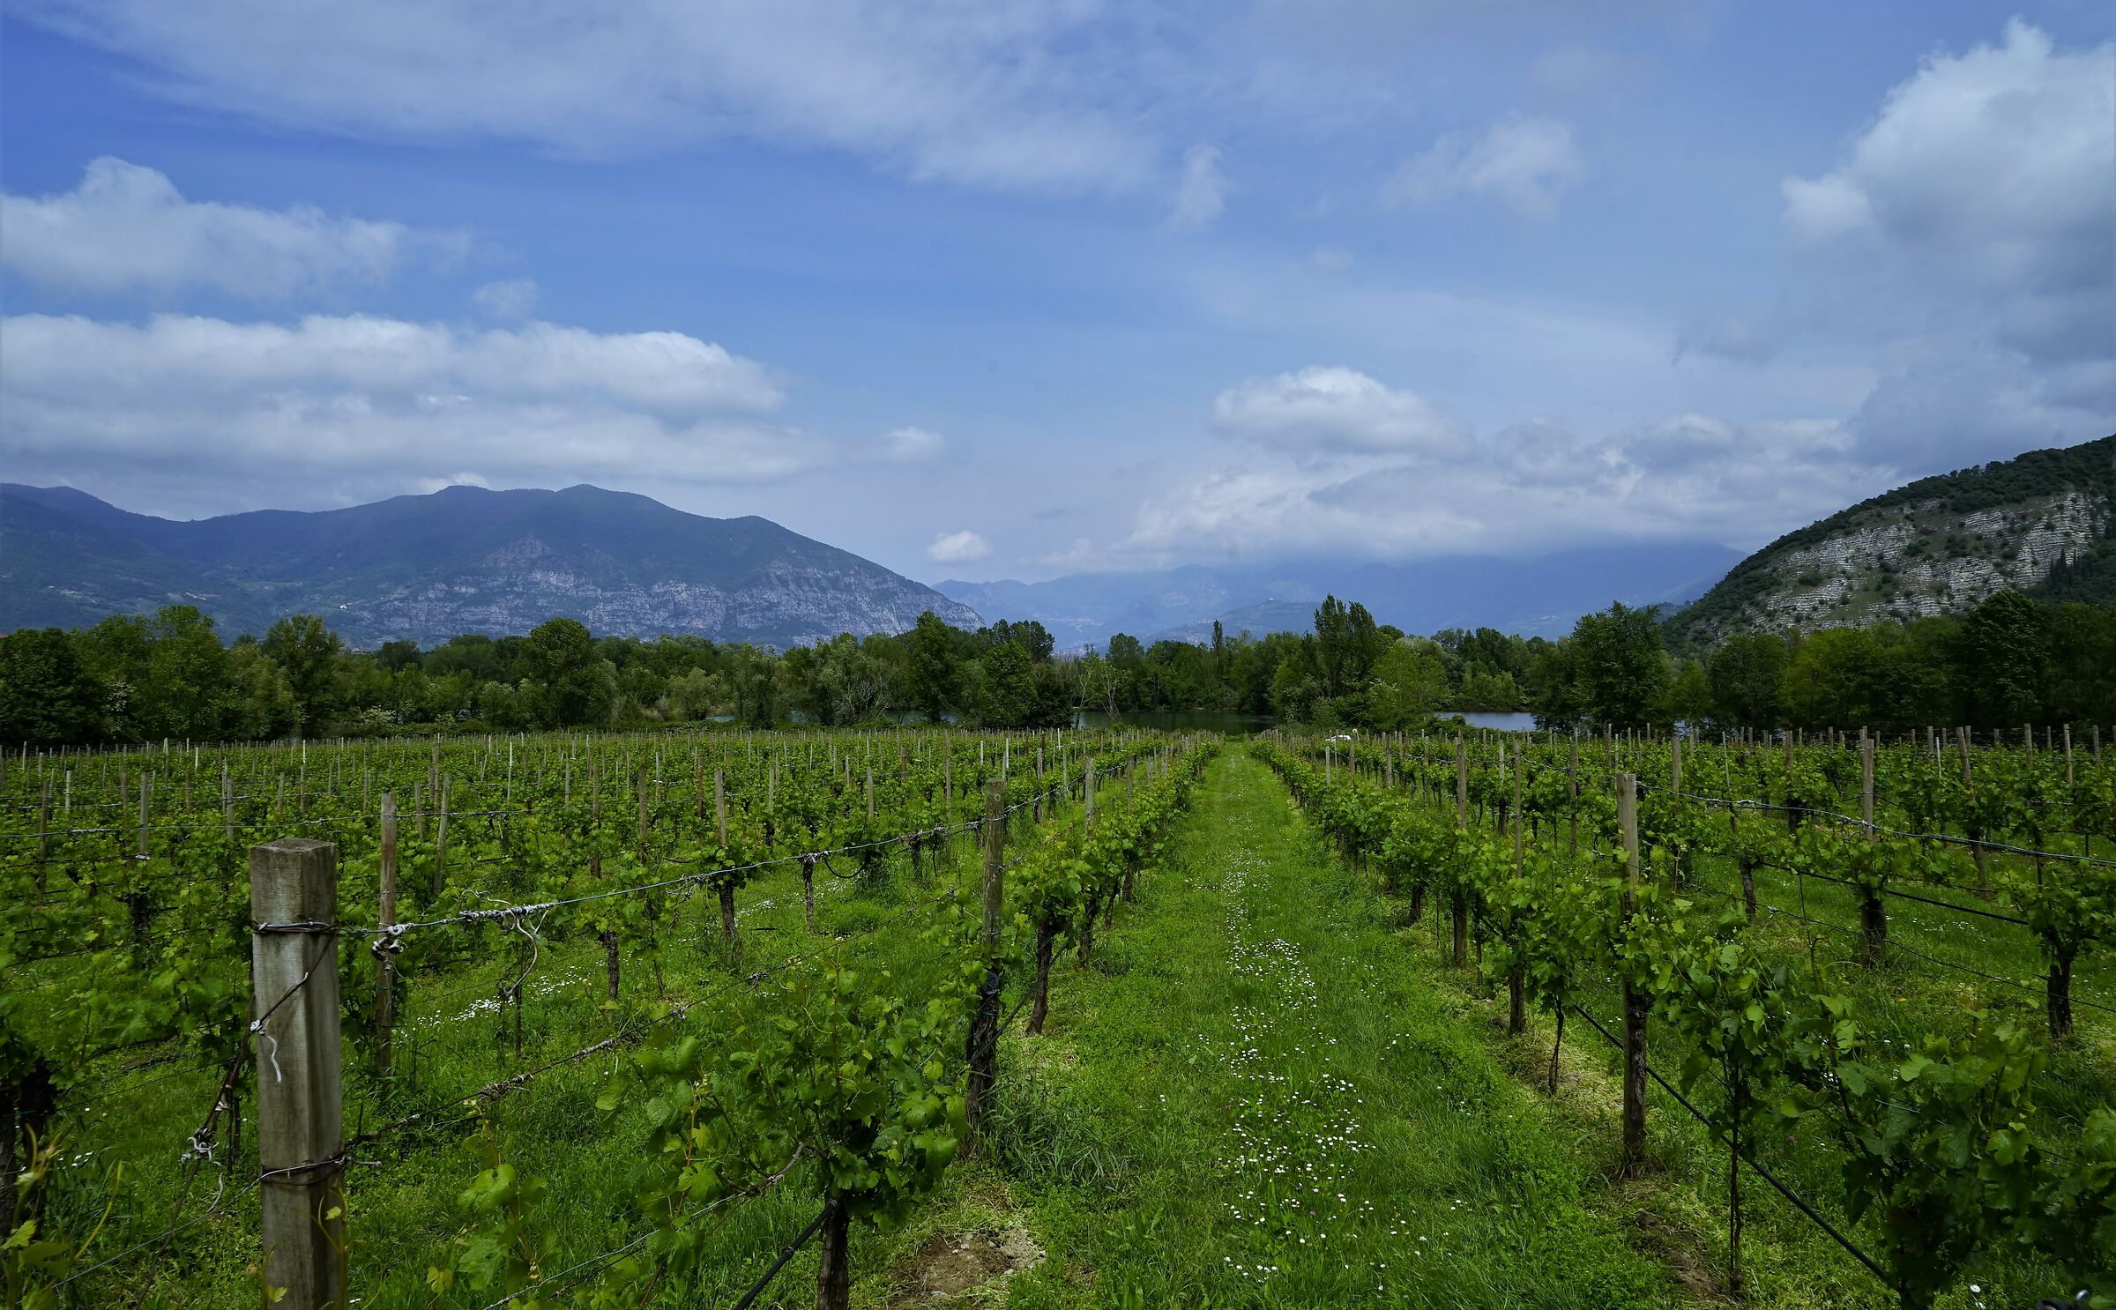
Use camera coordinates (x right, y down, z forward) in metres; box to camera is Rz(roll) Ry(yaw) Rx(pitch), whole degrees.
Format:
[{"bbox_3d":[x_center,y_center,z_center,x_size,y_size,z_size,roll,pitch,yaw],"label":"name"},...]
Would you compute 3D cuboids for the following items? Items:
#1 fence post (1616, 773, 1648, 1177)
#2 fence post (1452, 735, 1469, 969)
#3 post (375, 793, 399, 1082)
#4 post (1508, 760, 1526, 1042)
[{"bbox_3d":[2.210,1.232,5.447,0.082,1.540,0.082,0,-2,7],"label":"fence post"},{"bbox_3d":[2.824,1.376,9.877,0.068,1.579,0.068,0,-2,8],"label":"fence post"},{"bbox_3d":[-3.161,1.351,6.633,0.066,1.390,0.066,0,-2,8],"label":"post"},{"bbox_3d":[2.544,1.292,7.808,0.070,1.594,0.070,0,-2,8],"label":"post"}]

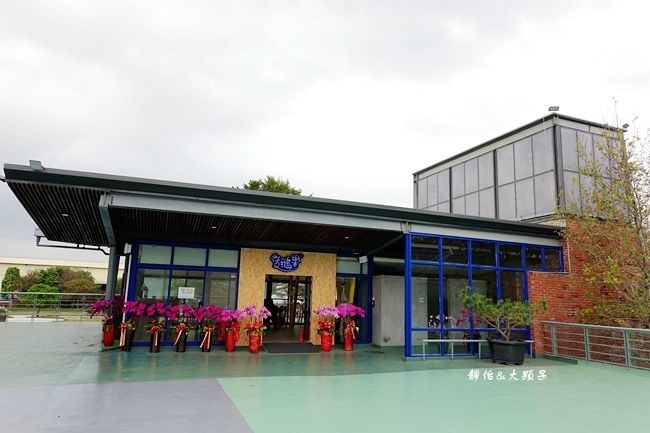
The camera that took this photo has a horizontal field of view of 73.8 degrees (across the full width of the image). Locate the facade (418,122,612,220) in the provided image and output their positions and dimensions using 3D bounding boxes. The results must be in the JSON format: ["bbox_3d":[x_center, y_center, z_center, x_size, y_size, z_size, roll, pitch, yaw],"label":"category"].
[{"bbox_3d":[7.343,-0.787,17.878,3.333,3.038,7.952,6,-11,-21],"label":"facade"}]

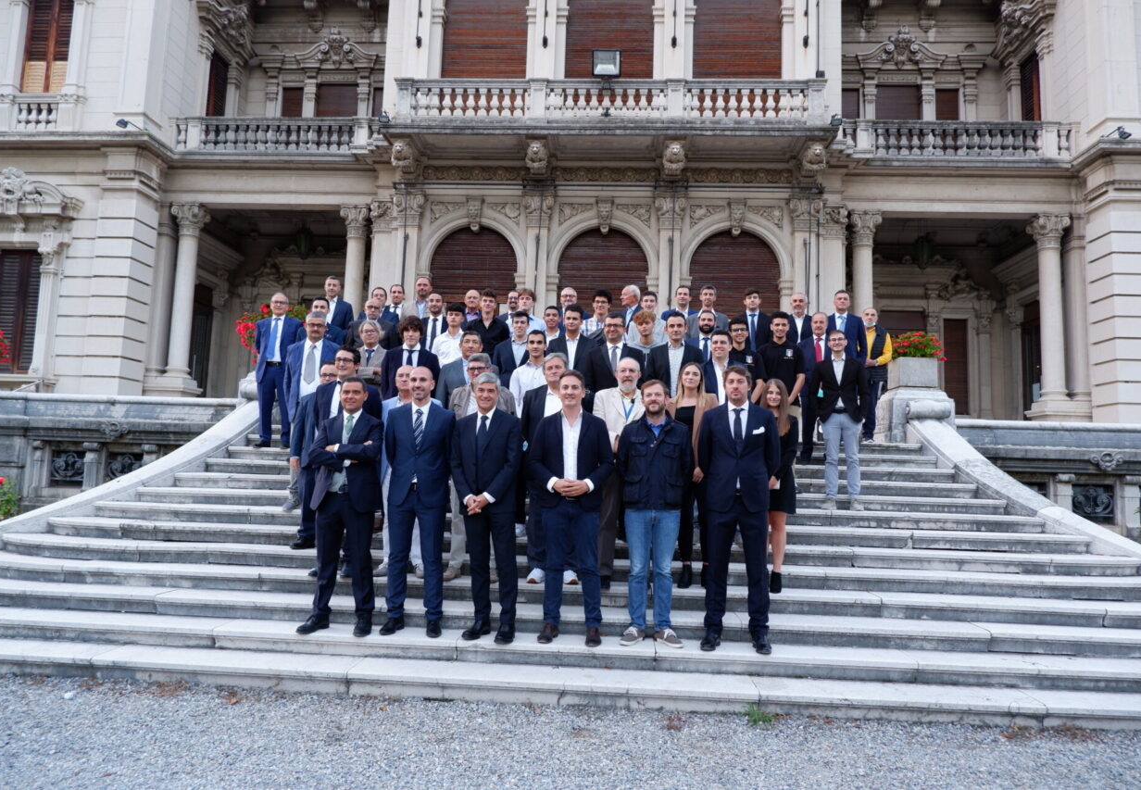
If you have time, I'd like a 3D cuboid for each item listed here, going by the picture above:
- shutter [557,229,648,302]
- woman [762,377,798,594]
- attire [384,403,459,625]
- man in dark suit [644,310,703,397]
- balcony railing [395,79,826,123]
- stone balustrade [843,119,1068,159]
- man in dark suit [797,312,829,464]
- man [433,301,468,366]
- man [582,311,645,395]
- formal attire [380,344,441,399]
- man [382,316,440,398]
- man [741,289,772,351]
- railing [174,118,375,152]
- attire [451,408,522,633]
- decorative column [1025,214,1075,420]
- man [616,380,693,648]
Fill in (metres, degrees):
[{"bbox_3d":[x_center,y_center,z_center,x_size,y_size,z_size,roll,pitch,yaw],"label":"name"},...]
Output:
[{"bbox_3d":[0.731,-1.807,17.449,2.045,4.071,0.400,2,-6,3],"label":"shutter"},{"bbox_3d":[1.575,0.674,5.762,0.400,1.616,0.300,1,-6,13],"label":"woman"},{"bbox_3d":[-1.037,0.796,5.212,0.480,1.509,0.300,2,-6,1],"label":"attire"},{"bbox_3d":[0.979,0.127,7.185,0.530,1.820,0.330,1,-6,5],"label":"man in dark suit"},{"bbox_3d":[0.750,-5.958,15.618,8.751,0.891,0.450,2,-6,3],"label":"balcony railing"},{"bbox_3d":[8.579,-5.664,16.760,4.950,0.888,0.300,2,-6,3],"label":"stone balustrade"},{"bbox_3d":[2.666,-0.054,8.209,0.500,1.706,0.320,1,-6,11],"label":"man in dark suit"},{"bbox_3d":[-1.221,-0.050,7.704,0.500,1.781,0.330,2,-6,-3],"label":"man"},{"bbox_3d":[0.400,0.121,7.125,0.550,1.825,0.360,2,-6,3],"label":"man"},{"bbox_3d":[-1.482,0.270,7.026,0.530,1.504,0.300,3,-6,-9],"label":"formal attire"},{"bbox_3d":[-1.508,0.142,7.068,0.520,1.783,0.340,3,-6,-6],"label":"man"},{"bbox_3d":[2.157,-0.345,8.832,0.500,1.780,0.320,1,-6,8],"label":"man"},{"bbox_3d":[-7.568,-6.587,19.195,5.056,0.878,0.350,2,-6,3],"label":"railing"},{"bbox_3d":[-0.560,0.854,5.177,0.490,1.562,0.310,1,-6,9],"label":"attire"},{"bbox_3d":[11.219,-1.837,17.765,0.780,4.872,0.780,2,-6,3],"label":"decorative column"},{"bbox_3d":[0.558,0.771,5.045,0.530,1.751,0.340,1,-6,5],"label":"man"}]

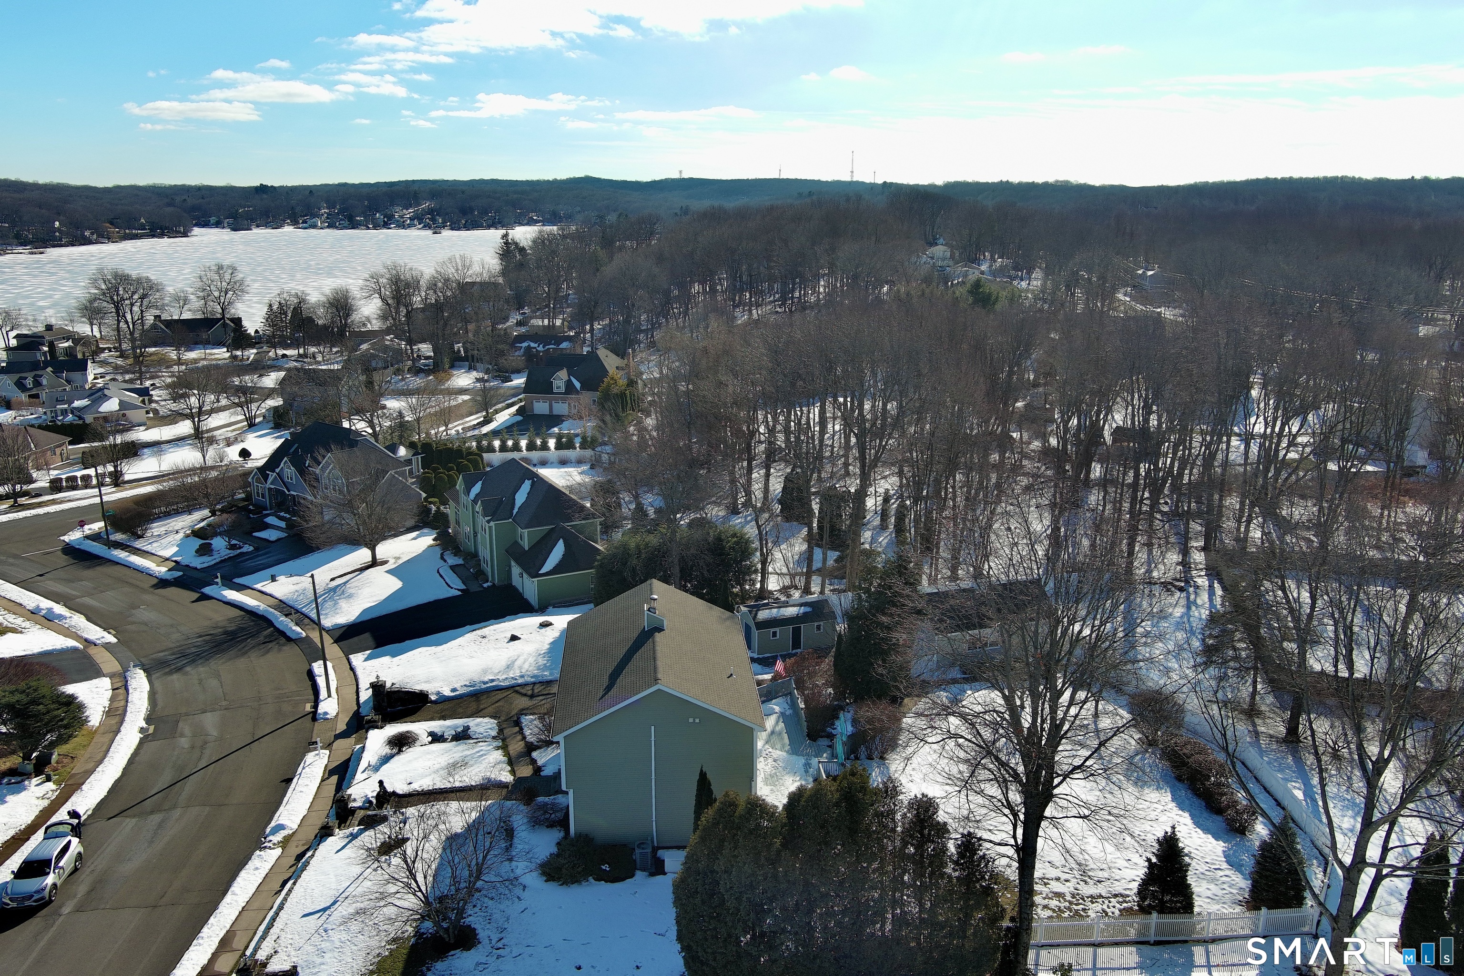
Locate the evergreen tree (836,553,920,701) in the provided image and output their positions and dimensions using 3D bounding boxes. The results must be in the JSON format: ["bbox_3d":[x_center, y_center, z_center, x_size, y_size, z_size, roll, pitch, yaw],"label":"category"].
[{"bbox_3d":[9.870,9.380,79.280,5.200,9.300,5.200,0,14,0],"label":"evergreen tree"}]

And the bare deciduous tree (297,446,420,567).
[{"bbox_3d":[-33.576,1.821,105.697,10.500,10.600,10.200,0,14,0],"label":"bare deciduous tree"}]

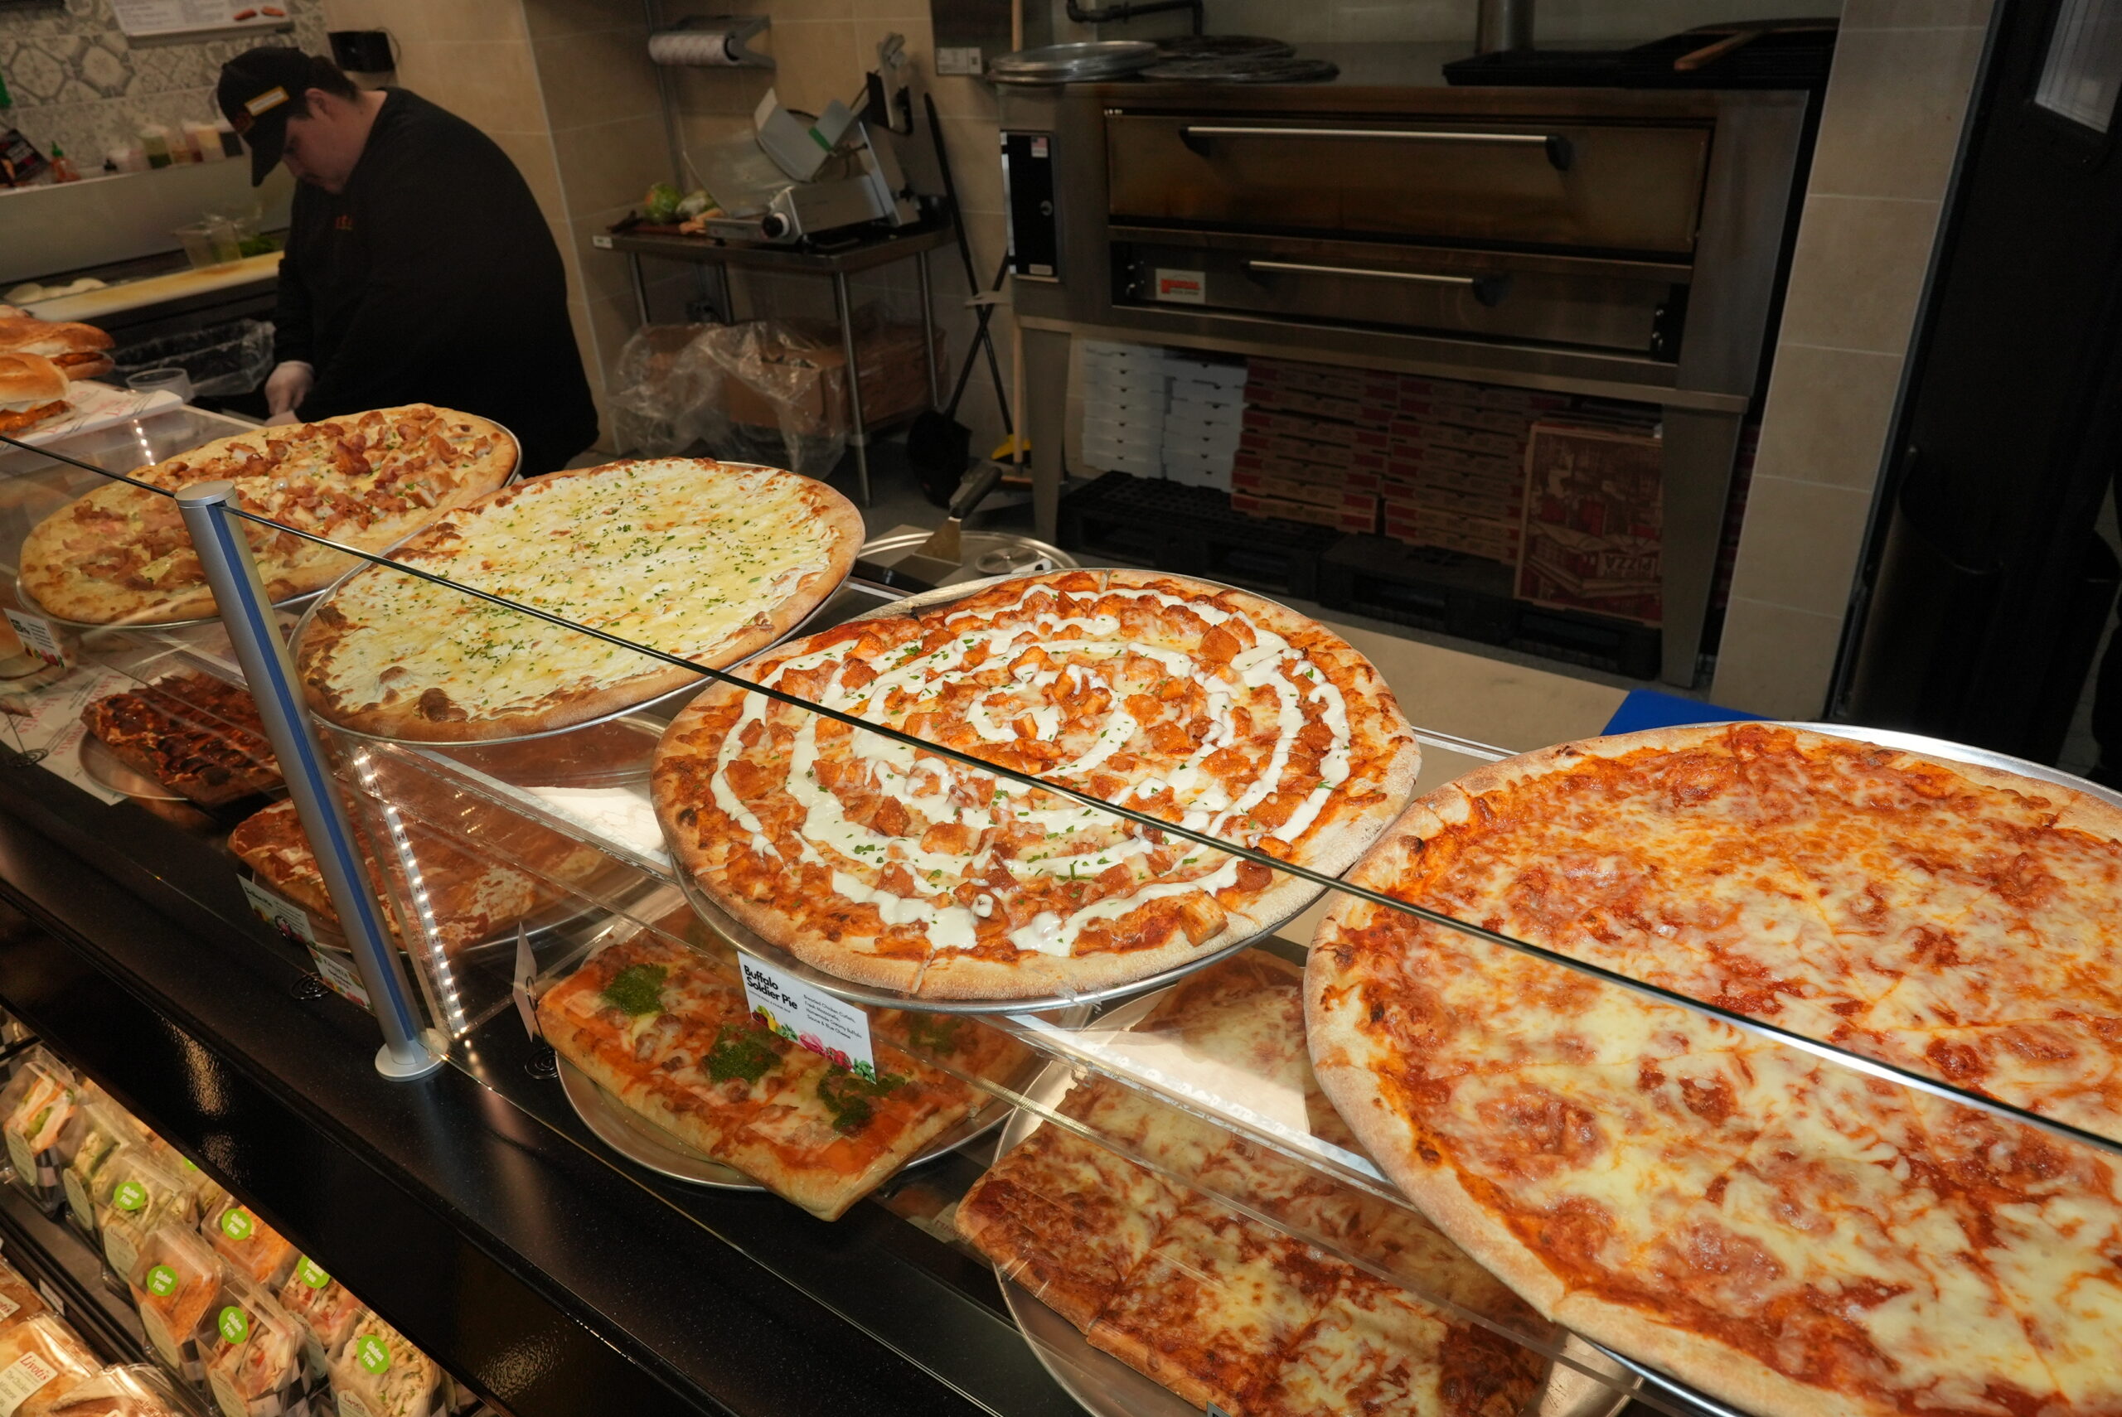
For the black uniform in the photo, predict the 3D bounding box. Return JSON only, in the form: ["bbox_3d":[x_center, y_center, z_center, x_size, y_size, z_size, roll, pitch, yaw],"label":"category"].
[{"bbox_3d":[-1.225,-0.785,2.824,0.520,0.820,0.550,-24,35,-34],"label":"black uniform"}]

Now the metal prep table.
[{"bbox_3d":[-1.043,-1.373,5.416,1.200,0.886,0.600,16,34,32],"label":"metal prep table"}]

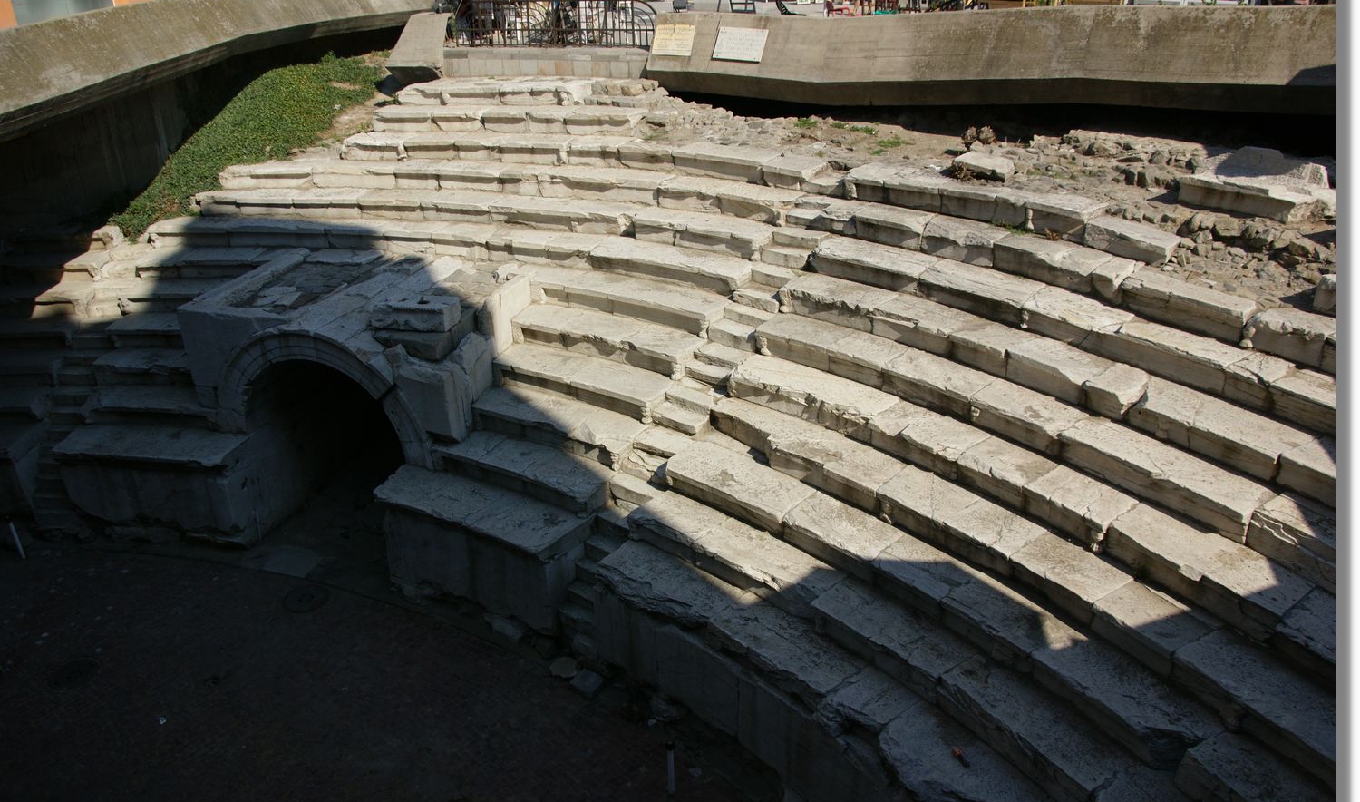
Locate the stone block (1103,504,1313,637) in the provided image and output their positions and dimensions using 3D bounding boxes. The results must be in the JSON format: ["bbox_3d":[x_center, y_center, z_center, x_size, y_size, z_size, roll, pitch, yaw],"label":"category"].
[{"bbox_3d":[5.670,1.800,11.080,0.680,0.390,1.900,-17,31,-31],"label":"stone block"}]

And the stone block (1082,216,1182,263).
[{"bbox_3d":[6.410,-2.300,14.560,0.460,0.360,1.200,-19,32,-33],"label":"stone block"}]

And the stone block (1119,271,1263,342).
[{"bbox_3d":[6.690,-1.270,13.450,0.550,0.410,1.530,-22,34,-38],"label":"stone block"}]

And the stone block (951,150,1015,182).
[{"bbox_3d":[5.230,-4.040,17.600,0.830,0.230,0.760,17,31,30],"label":"stone block"}]

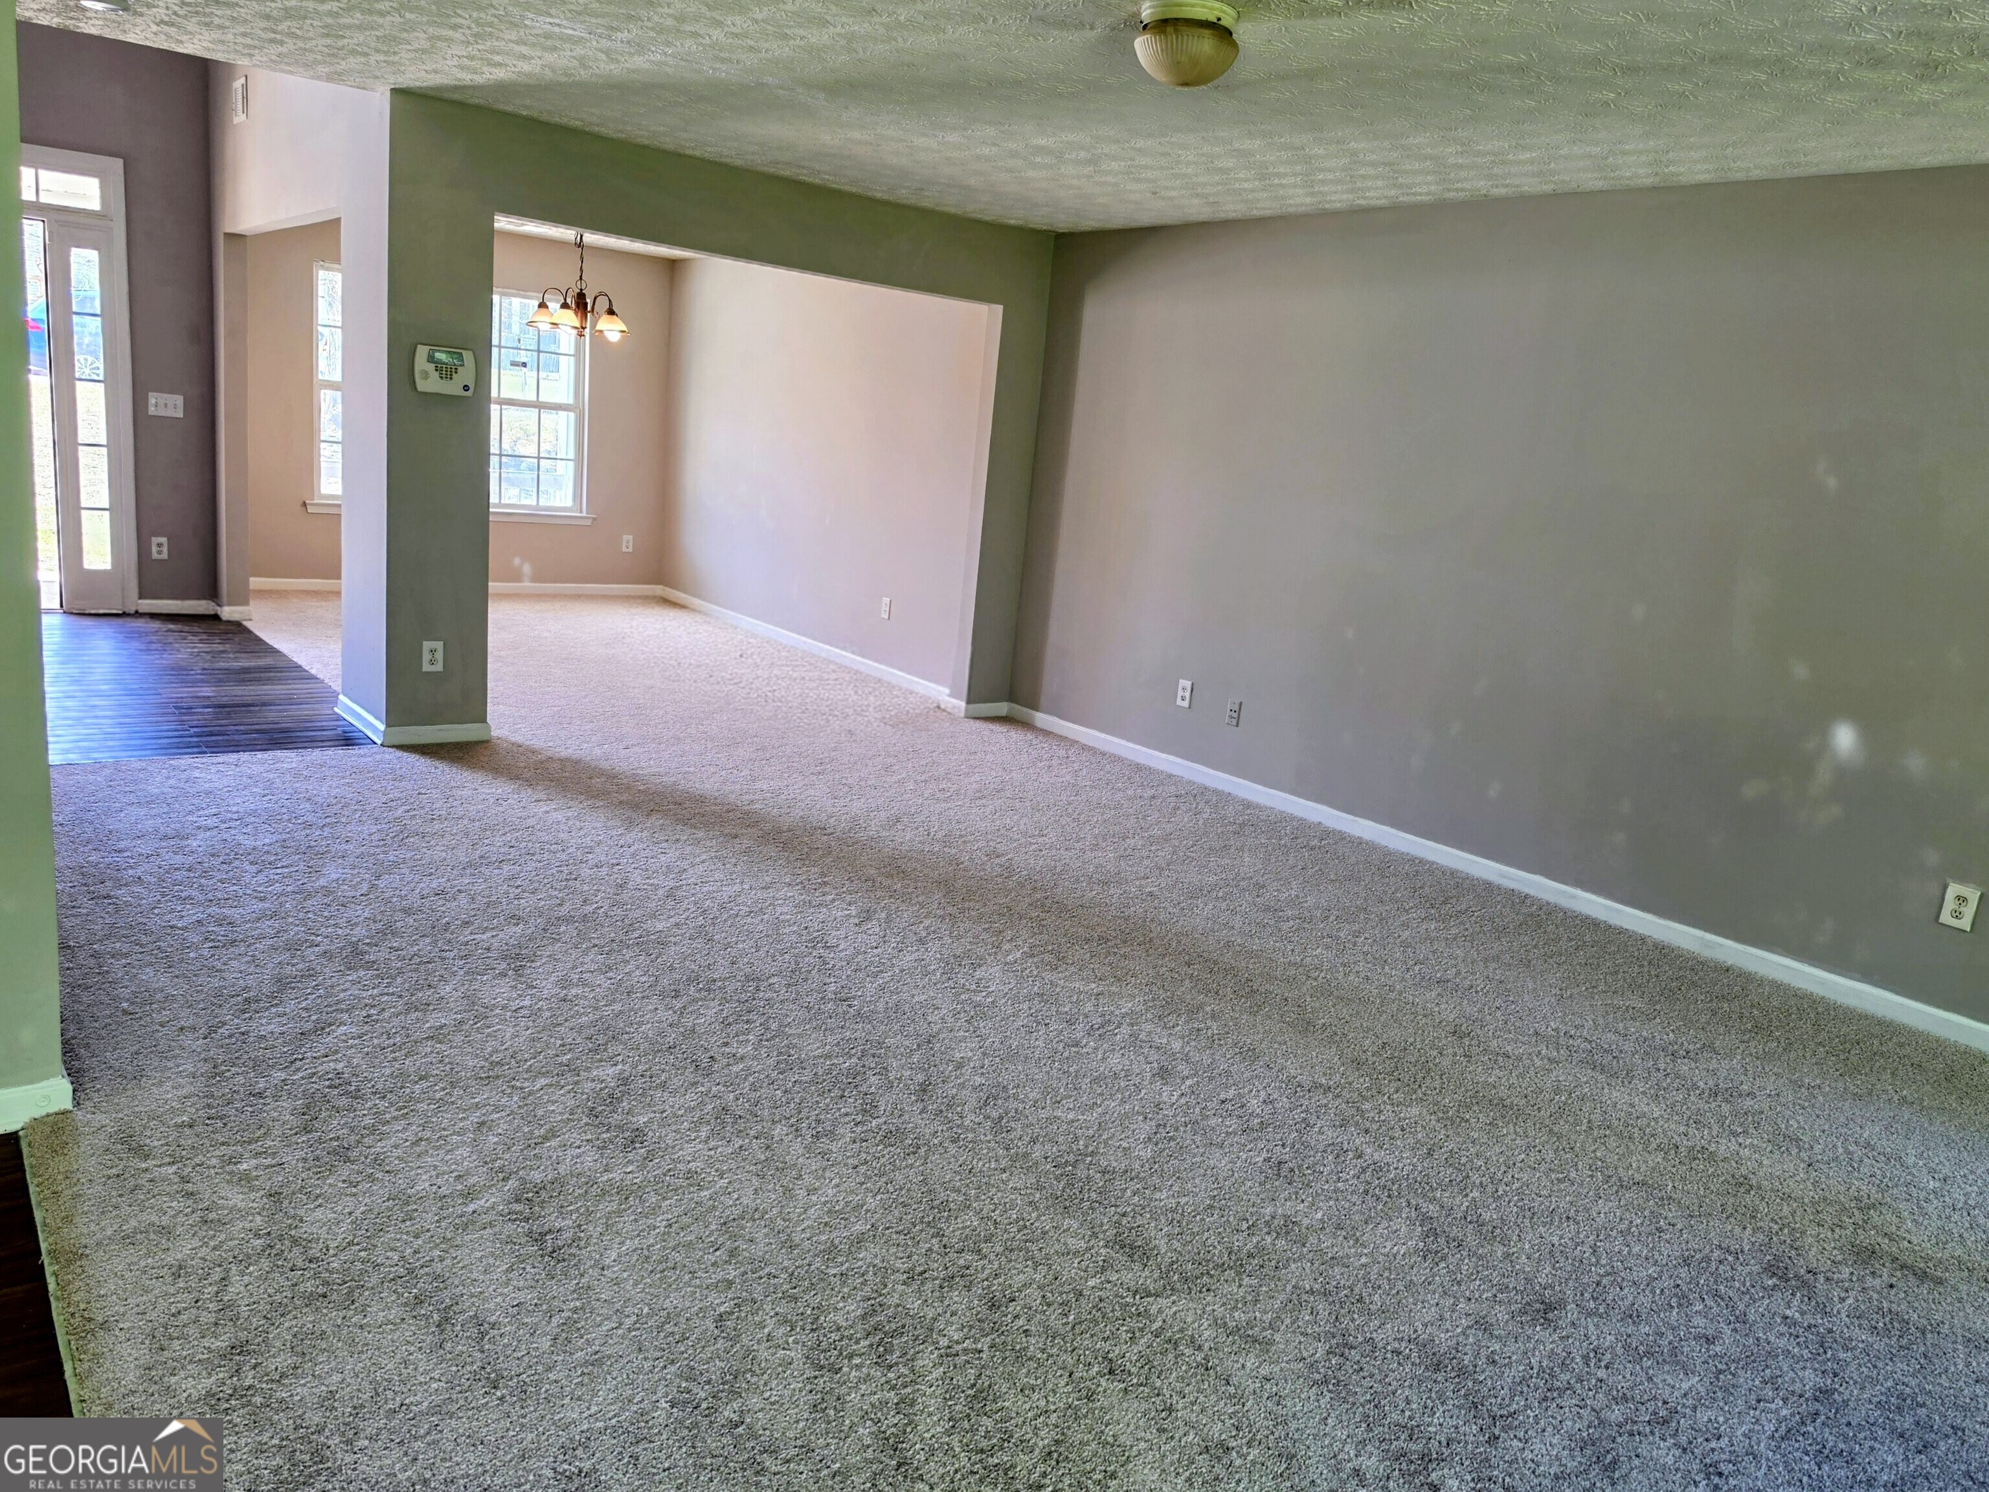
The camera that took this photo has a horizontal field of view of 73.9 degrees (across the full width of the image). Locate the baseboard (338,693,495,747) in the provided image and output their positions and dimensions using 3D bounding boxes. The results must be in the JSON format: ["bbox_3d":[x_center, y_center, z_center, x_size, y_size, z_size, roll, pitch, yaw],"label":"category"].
[{"bbox_3d":[-2.471,-0.125,5.614,0.419,0.075,0.715,-4,16,-38],"label":"baseboard"}]

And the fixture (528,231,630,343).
[{"bbox_3d":[-2.309,-2.600,7.391,0.570,0.610,0.570,-4,16,-38],"label":"fixture"}]

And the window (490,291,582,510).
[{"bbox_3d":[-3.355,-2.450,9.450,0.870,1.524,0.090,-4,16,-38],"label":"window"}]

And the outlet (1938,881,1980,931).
[{"bbox_3d":[2.781,0.466,3.805,0.009,0.116,0.073,-4,16,-38],"label":"outlet"}]

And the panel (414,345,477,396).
[{"bbox_3d":[-2.087,-1.427,5.025,0.218,0.166,0.035,-4,16,-38],"label":"panel"}]

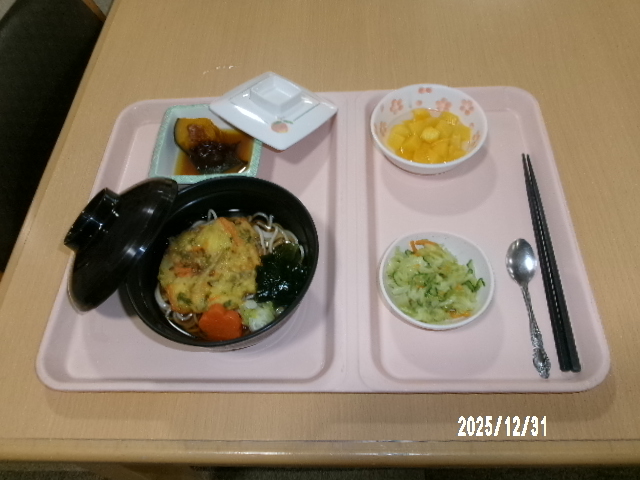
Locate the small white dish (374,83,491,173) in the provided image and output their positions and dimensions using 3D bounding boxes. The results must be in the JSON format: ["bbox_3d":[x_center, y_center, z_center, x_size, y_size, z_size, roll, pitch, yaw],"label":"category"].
[{"bbox_3d":[0.109,-0.103,0.529,0.113,0.043,0.113,-1,58,4],"label":"small white dish"}]

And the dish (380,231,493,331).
[{"bbox_3d":[0.098,0.041,0.444,0.093,0.038,0.093,-1,58,4],"label":"dish"}]

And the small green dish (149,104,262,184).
[{"bbox_3d":[-0.109,-0.087,0.537,0.106,0.042,0.105,-1,58,4],"label":"small green dish"}]

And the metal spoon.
[{"bbox_3d":[0.182,0.053,0.443,0.027,0.016,0.131,1,58,5],"label":"metal spoon"}]

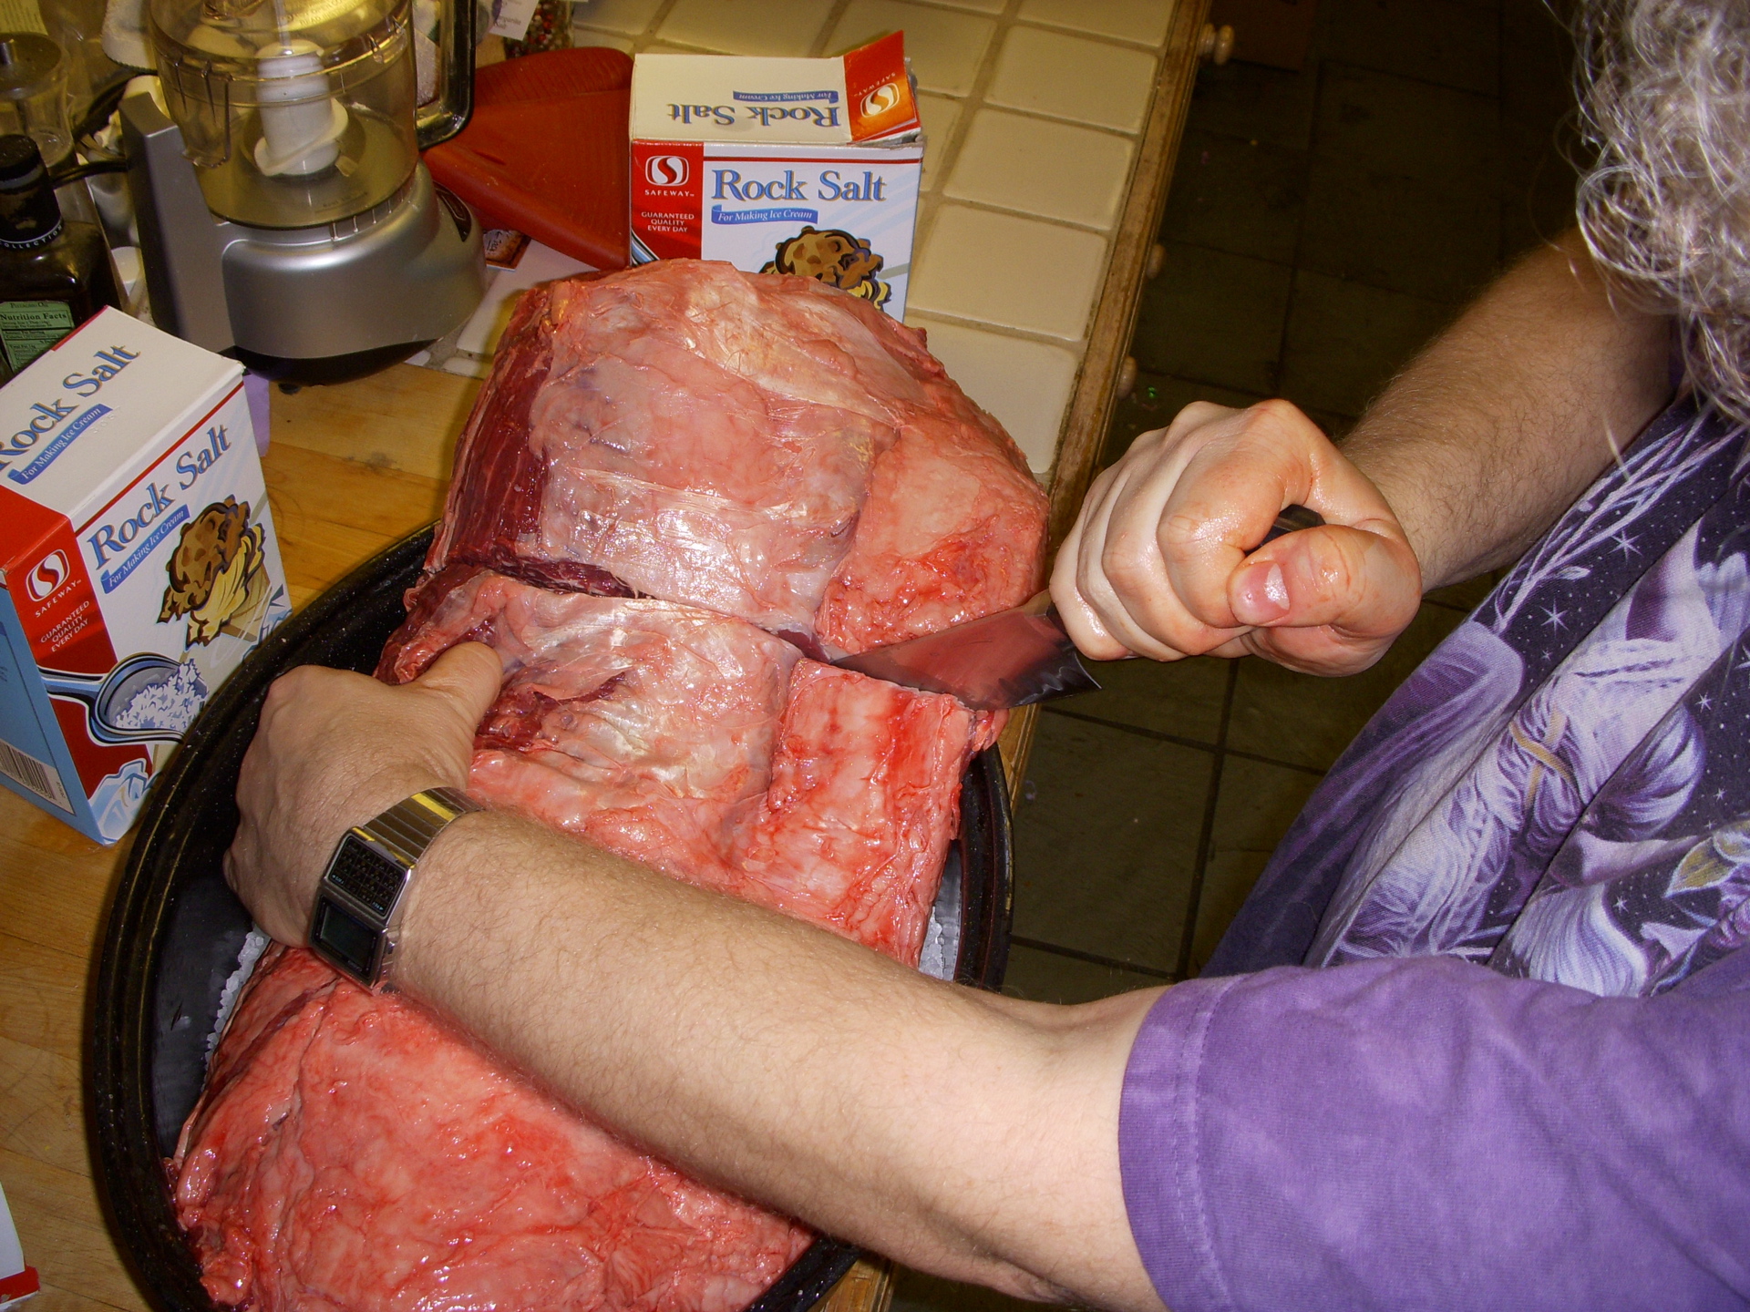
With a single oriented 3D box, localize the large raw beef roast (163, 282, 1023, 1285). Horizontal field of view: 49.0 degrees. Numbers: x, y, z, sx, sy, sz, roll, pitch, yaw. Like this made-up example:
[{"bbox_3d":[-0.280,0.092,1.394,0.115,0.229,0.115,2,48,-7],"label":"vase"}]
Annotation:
[{"bbox_3d":[-0.080,0.059,0.788,0.262,0.172,0.495,13,49,5],"label":"large raw beef roast"}]

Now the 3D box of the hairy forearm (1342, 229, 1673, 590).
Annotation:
[{"bbox_3d":[0.258,-0.095,0.745,0.084,0.084,0.255,38,43,24],"label":"hairy forearm"}]

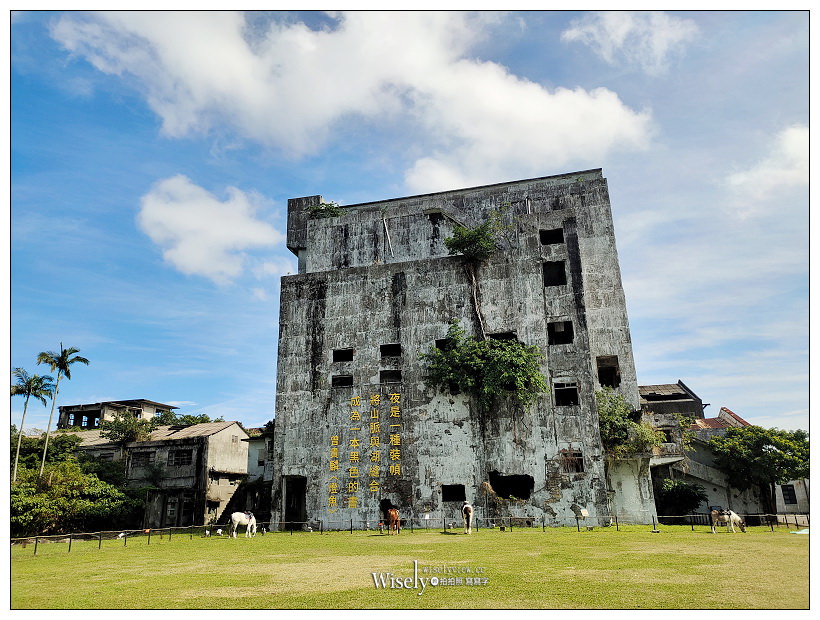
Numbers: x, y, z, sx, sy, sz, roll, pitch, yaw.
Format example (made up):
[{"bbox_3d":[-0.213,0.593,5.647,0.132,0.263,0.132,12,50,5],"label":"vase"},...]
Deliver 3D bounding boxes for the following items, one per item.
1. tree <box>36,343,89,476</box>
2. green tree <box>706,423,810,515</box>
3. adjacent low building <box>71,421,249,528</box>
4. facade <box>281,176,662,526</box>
[{"bbox_3d":[-28.597,9.670,48.934,4.275,14.650,4.275,-6,-17,14],"label":"tree"},{"bbox_3d":[20.615,9.406,35.725,6.400,5.380,5.800,-6,-17,14],"label":"green tree"},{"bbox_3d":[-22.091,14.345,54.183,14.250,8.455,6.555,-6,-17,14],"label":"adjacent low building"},{"bbox_3d":[3.323,3.674,43.607,22.468,21.660,10.000,-6,-17,14],"label":"facade"}]

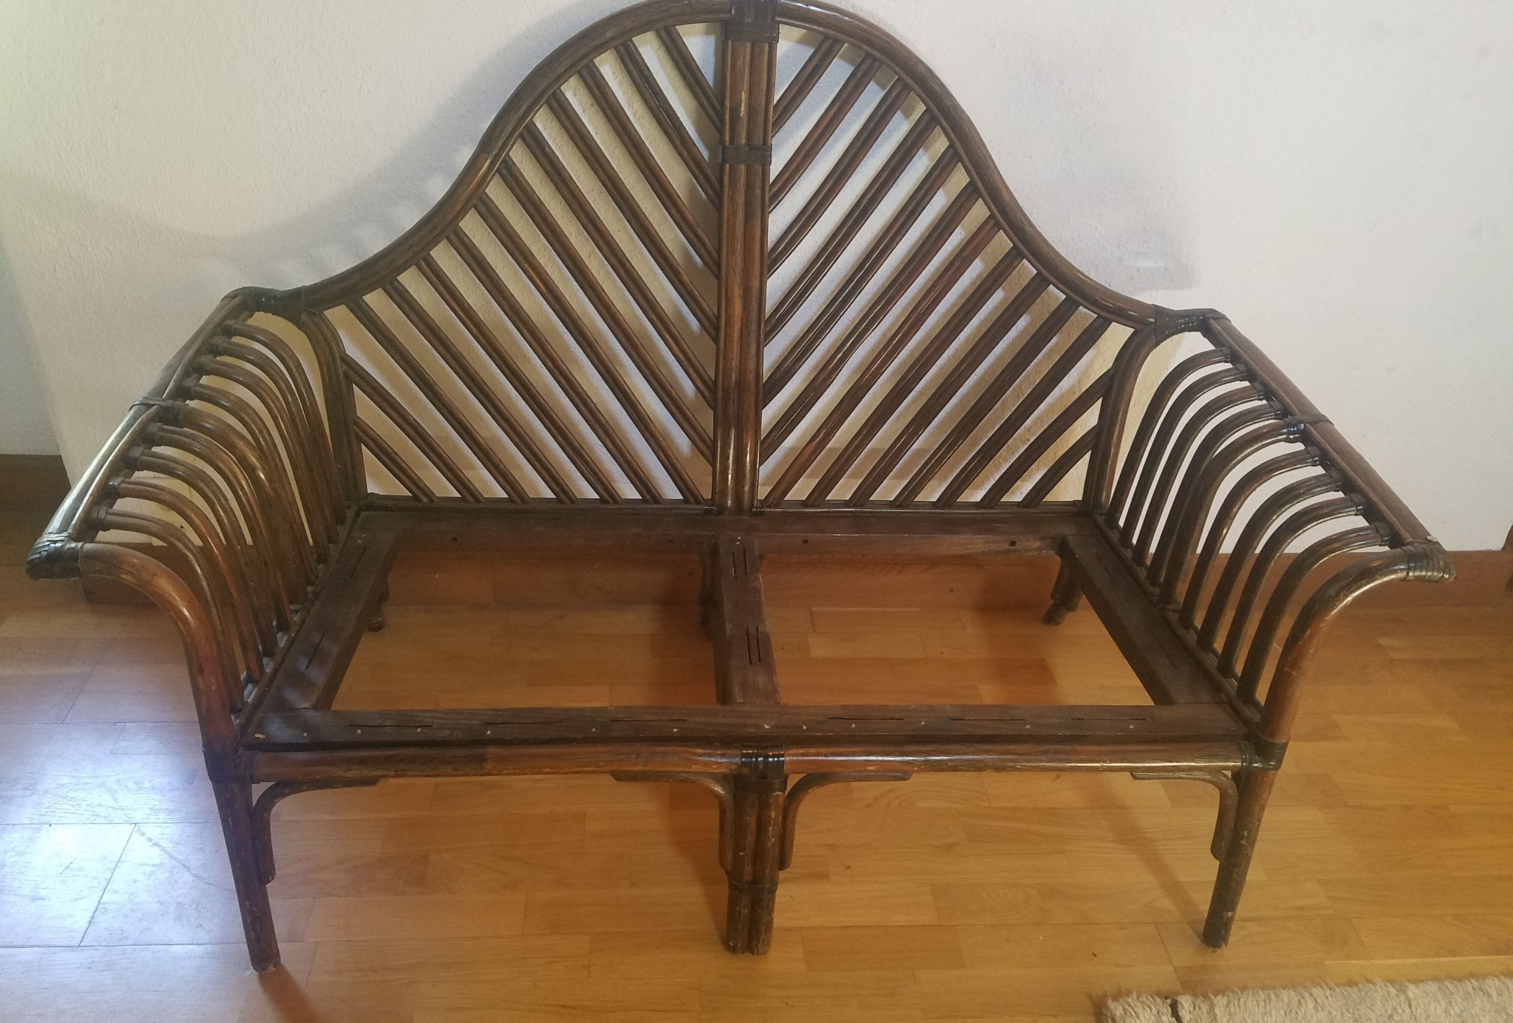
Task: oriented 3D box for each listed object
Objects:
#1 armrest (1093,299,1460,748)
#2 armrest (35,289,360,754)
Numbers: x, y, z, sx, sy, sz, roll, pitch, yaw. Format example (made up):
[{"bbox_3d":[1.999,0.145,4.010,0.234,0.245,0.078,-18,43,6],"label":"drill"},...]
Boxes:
[{"bbox_3d":[0.647,-0.003,1.543,0.170,0.298,0.667,0,29,-5],"label":"armrest"},{"bbox_3d":[-0.651,-0.013,1.427,0.170,0.298,0.667,0,29,-5],"label":"armrest"}]

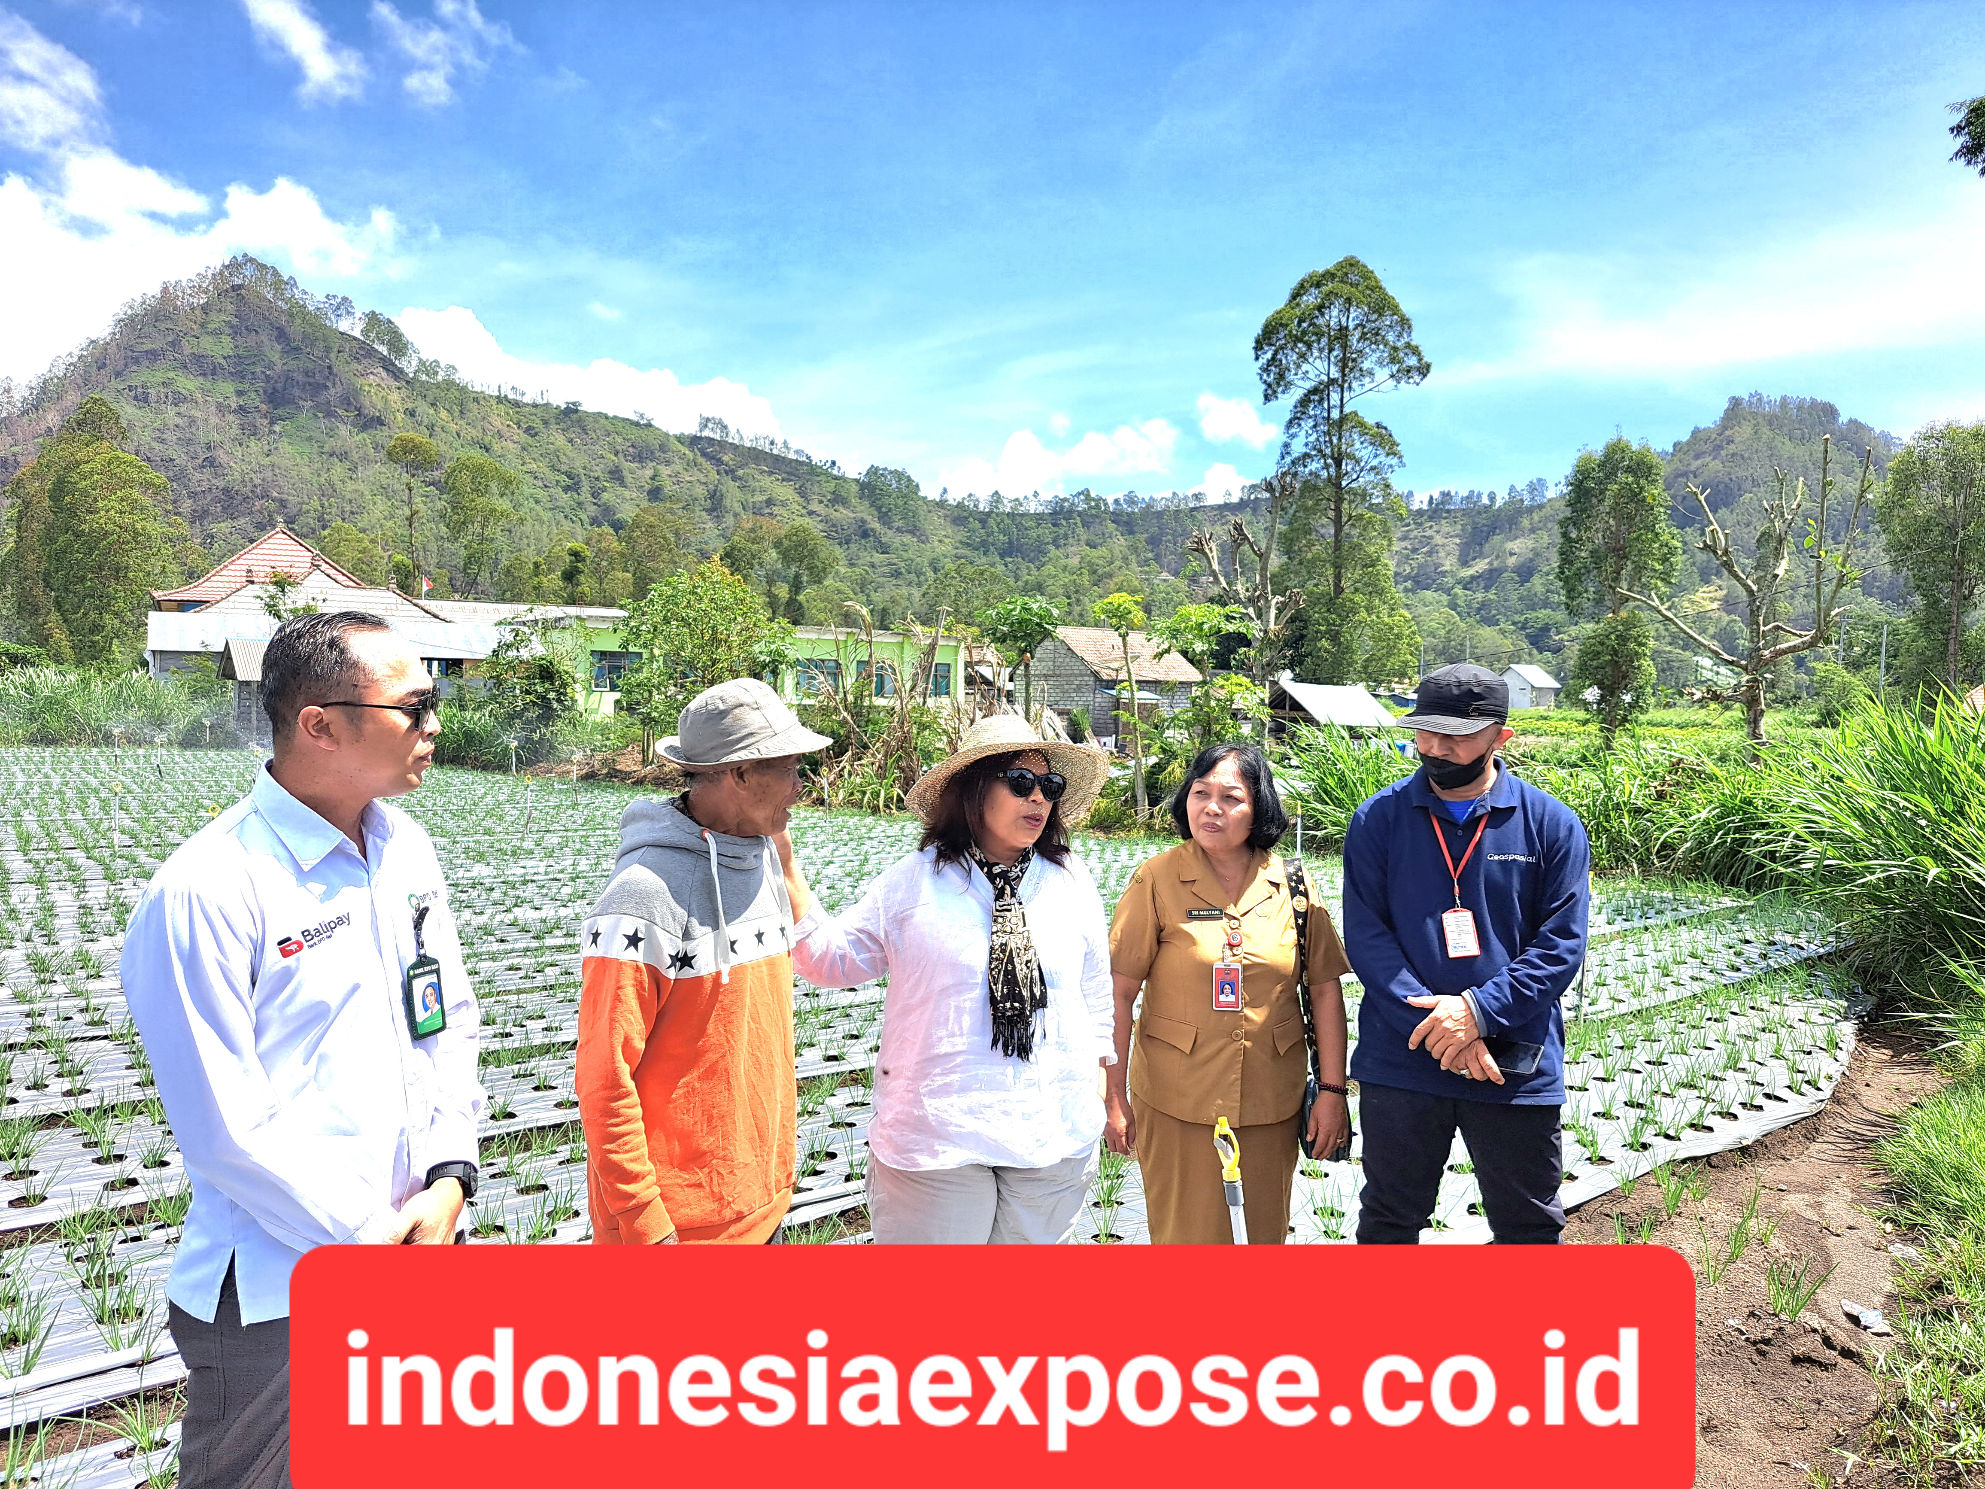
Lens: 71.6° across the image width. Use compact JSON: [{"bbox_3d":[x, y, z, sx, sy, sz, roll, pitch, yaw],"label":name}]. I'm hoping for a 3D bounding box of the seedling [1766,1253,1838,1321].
[{"bbox_3d":[2.058,1.376,3.500,0.170,0.155,0.150,0,1,0],"label":"seedling"}]

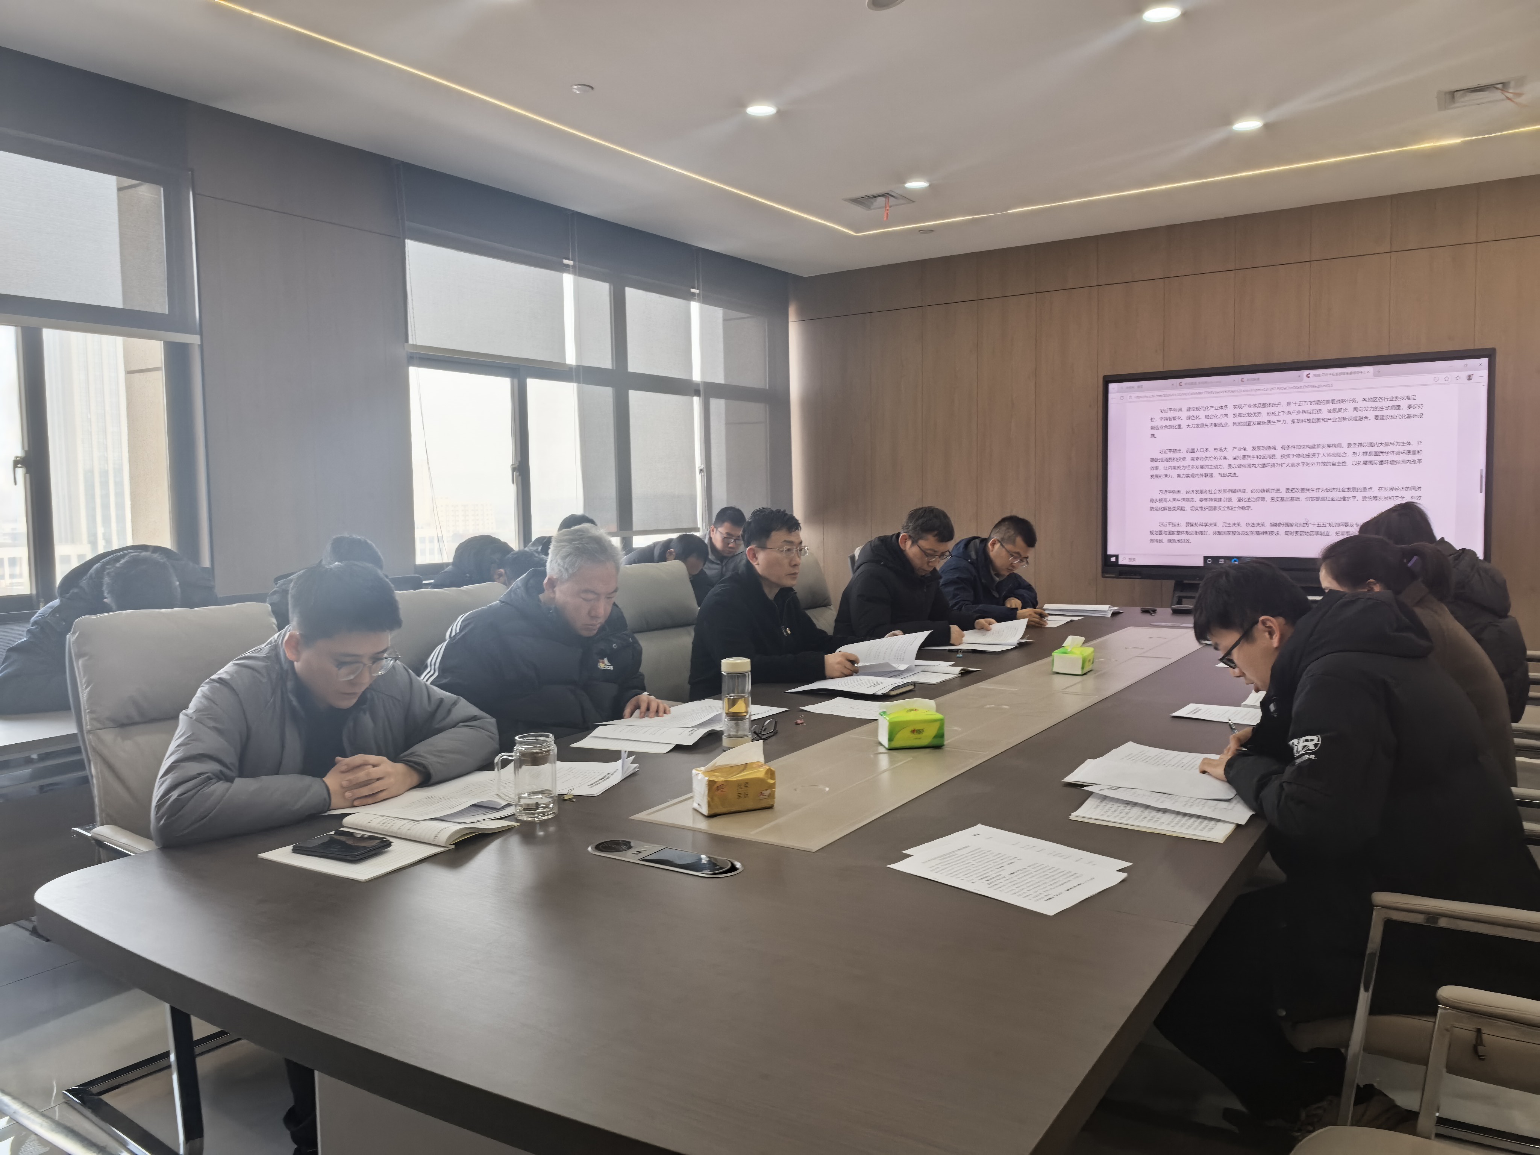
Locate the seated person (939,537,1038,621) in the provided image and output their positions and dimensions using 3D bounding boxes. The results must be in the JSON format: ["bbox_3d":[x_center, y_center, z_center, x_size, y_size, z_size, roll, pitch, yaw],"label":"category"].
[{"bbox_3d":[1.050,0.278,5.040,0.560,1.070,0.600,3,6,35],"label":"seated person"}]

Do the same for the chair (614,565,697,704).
[{"bbox_3d":[-0.235,0.511,3.819,0.660,1.075,0.580,3,6,35],"label":"chair"}]

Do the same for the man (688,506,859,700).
[{"bbox_3d":[0.004,0.412,3.596,0.700,1.300,0.540,3,6,32],"label":"man"}]

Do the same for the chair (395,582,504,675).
[{"bbox_3d":[-0.772,0.581,3.051,0.660,1.075,0.580,3,6,35],"label":"chair"}]

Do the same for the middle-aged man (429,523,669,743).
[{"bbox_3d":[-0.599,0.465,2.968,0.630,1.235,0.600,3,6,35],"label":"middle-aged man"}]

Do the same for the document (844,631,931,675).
[{"bbox_3d":[0.358,0.230,3.532,0.300,0.110,0.210,3,6,35],"label":"document"}]

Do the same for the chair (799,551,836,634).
[{"bbox_3d":[0.290,0.443,4.571,0.660,1.075,0.580,3,6,35],"label":"chair"}]

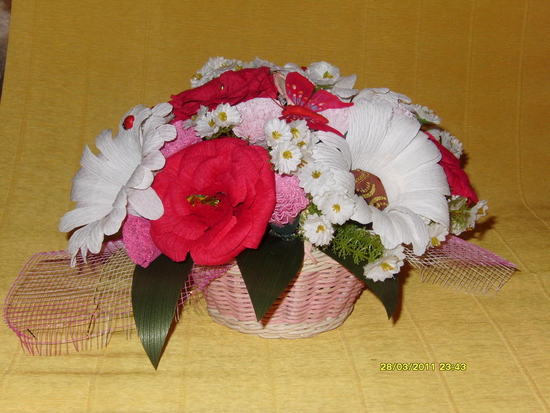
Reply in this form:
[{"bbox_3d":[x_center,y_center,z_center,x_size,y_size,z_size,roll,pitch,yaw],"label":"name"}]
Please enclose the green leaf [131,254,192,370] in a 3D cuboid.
[{"bbox_3d":[-0.091,0.084,0.822,0.048,0.096,0.022,2,-9,6],"label":"green leaf"}]

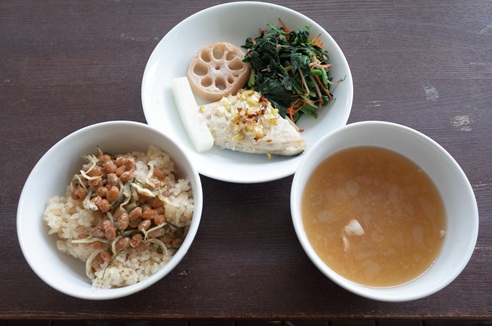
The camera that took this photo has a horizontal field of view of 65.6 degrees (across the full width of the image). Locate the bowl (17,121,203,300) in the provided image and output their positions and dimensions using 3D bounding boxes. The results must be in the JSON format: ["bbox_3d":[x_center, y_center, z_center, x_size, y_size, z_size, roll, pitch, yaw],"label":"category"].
[{"bbox_3d":[-0.106,0.043,0.331,0.145,0.066,0.145,0,68,0],"label":"bowl"}]

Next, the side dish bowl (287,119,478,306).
[{"bbox_3d":[0.107,0.043,0.329,0.145,0.066,0.145,0,68,0],"label":"side dish bowl"}]

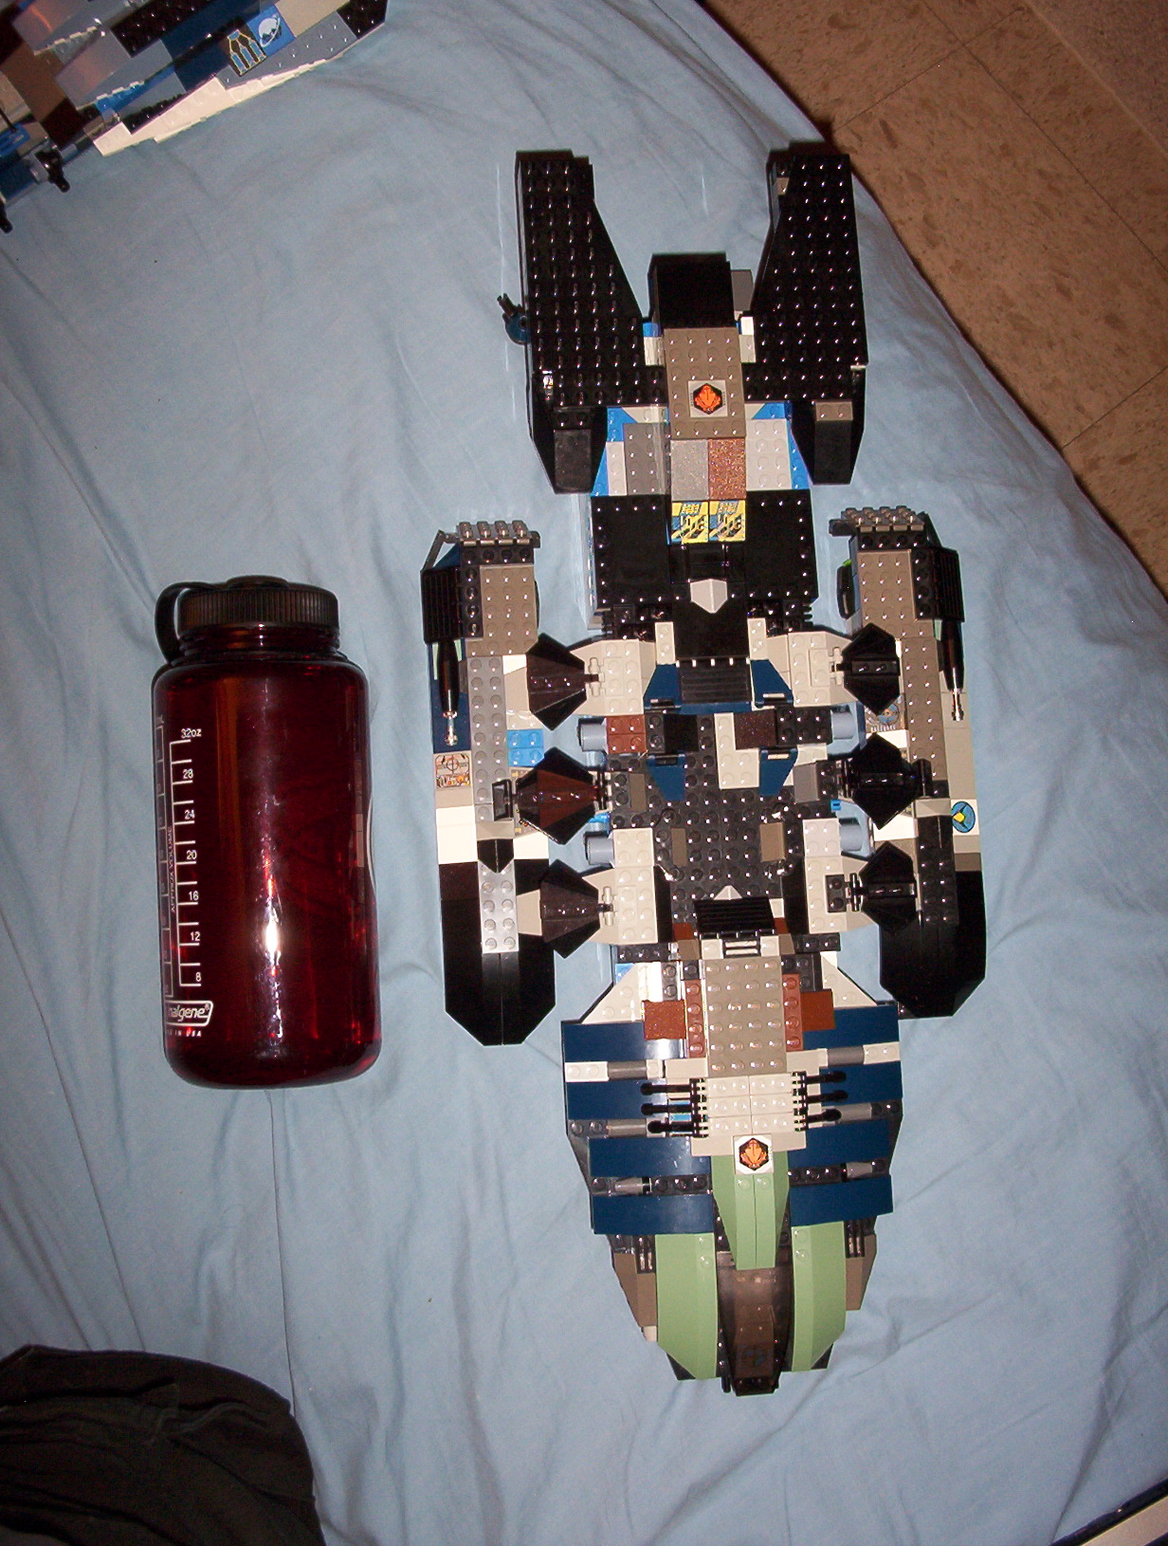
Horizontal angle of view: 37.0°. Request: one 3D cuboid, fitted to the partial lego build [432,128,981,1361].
[{"bbox_3d":[0.056,-0.006,0.752,0.242,0.083,0.532,-3,82,-5],"label":"partial lego build"}]

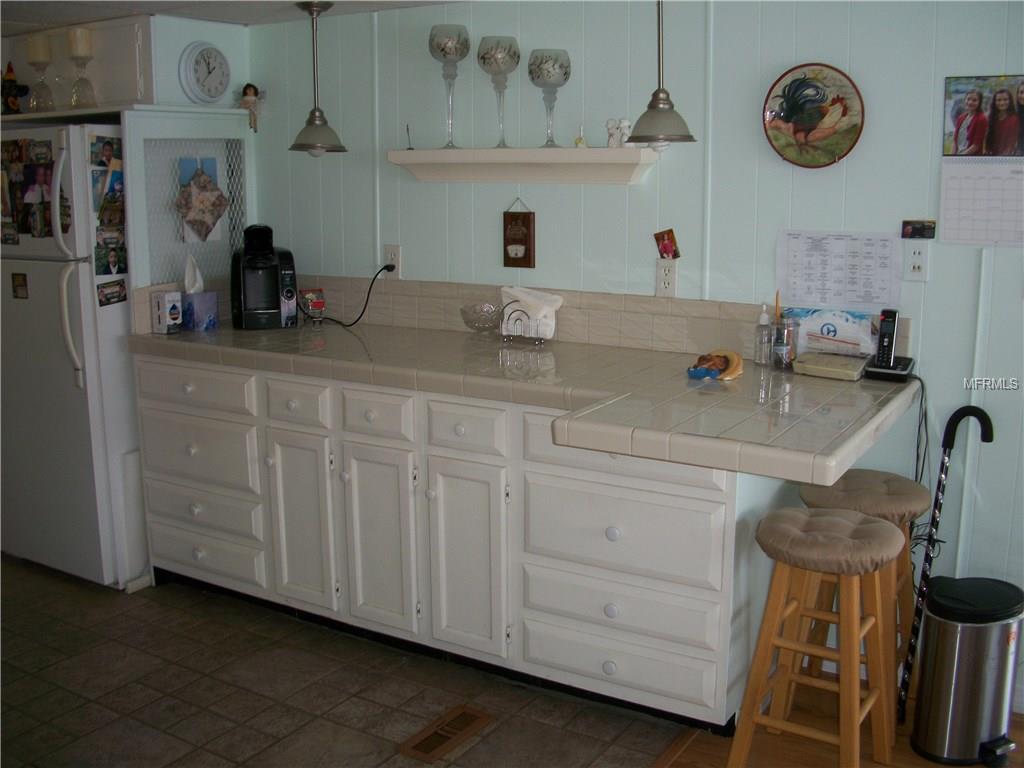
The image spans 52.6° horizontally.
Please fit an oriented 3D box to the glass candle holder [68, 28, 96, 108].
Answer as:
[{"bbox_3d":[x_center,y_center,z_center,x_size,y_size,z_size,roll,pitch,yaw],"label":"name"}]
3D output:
[{"bbox_3d":[-1.559,-1.143,3.760,0.096,0.279,0.096,7,13,31],"label":"glass candle holder"}]

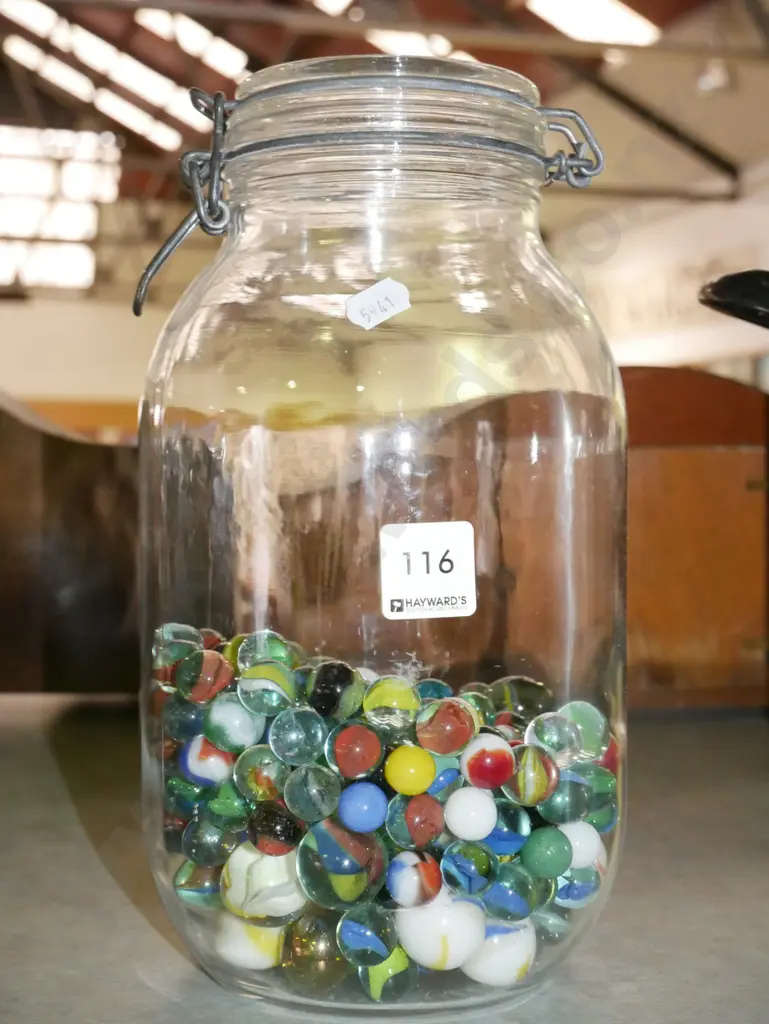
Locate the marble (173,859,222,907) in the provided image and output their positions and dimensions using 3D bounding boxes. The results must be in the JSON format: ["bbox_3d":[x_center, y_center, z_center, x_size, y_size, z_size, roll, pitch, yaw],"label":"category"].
[{"bbox_3d":[-0.054,0.109,0.436,0.016,0.016,0.016,0,5,0],"label":"marble"}]

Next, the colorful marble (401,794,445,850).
[{"bbox_3d":[0.009,0.085,0.407,0.016,0.016,0.016,1,4,0],"label":"colorful marble"}]

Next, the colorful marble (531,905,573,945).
[{"bbox_3d":[0.051,0.126,0.456,0.016,0.016,0.016,0,6,0],"label":"colorful marble"}]

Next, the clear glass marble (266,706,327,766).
[{"bbox_3d":[-0.024,0.061,0.404,0.016,0.016,0.016,0,5,0],"label":"clear glass marble"}]

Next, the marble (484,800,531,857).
[{"bbox_3d":[0.034,0.090,0.420,0.016,0.016,0.016,0,5,0],"label":"marble"}]

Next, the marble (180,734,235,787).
[{"bbox_3d":[-0.052,0.072,0.431,0.016,0.016,0.016,0,5,0],"label":"marble"}]

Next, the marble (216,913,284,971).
[{"bbox_3d":[-0.040,0.125,0.441,0.023,0.023,0.023,0,6,0],"label":"marble"}]

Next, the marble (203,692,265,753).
[{"bbox_3d":[-0.042,0.058,0.410,0.017,0.017,0.017,1,4,0],"label":"marble"}]

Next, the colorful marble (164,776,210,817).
[{"bbox_3d":[-0.062,0.090,0.468,0.015,0.015,0.015,0,2,0],"label":"colorful marble"}]

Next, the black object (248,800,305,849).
[{"bbox_3d":[-0.031,0.089,0.417,0.016,0.016,0.016,0,5,0],"label":"black object"}]

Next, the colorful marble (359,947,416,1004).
[{"bbox_3d":[0.001,0.128,0.411,0.016,0.016,0.016,0,5,0],"label":"colorful marble"}]

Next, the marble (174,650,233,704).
[{"bbox_3d":[-0.051,0.047,0.419,0.016,0.016,0.016,1,4,0],"label":"marble"}]

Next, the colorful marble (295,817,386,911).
[{"bbox_3d":[-0.012,0.097,0.409,0.025,0.025,0.025,0,5,0],"label":"colorful marble"}]

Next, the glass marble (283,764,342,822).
[{"bbox_3d":[-0.020,0.078,0.412,0.016,0.016,0.016,0,5,0],"label":"glass marble"}]

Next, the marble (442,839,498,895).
[{"bbox_3d":[0.024,0.101,0.421,0.016,0.016,0.016,0,6,0],"label":"marble"}]

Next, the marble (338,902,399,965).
[{"bbox_3d":[-0.005,0.116,0.408,0.017,0.017,0.017,0,5,0],"label":"marble"}]

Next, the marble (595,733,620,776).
[{"bbox_3d":[0.069,0.078,0.477,0.016,0.016,0.016,0,6,0],"label":"marble"}]

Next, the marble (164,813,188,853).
[{"bbox_3d":[-0.065,0.101,0.466,0.016,0.016,0.016,0,6,0],"label":"marble"}]

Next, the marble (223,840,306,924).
[{"bbox_3d":[-0.034,0.106,0.422,0.025,0.025,0.025,0,5,0],"label":"marble"}]

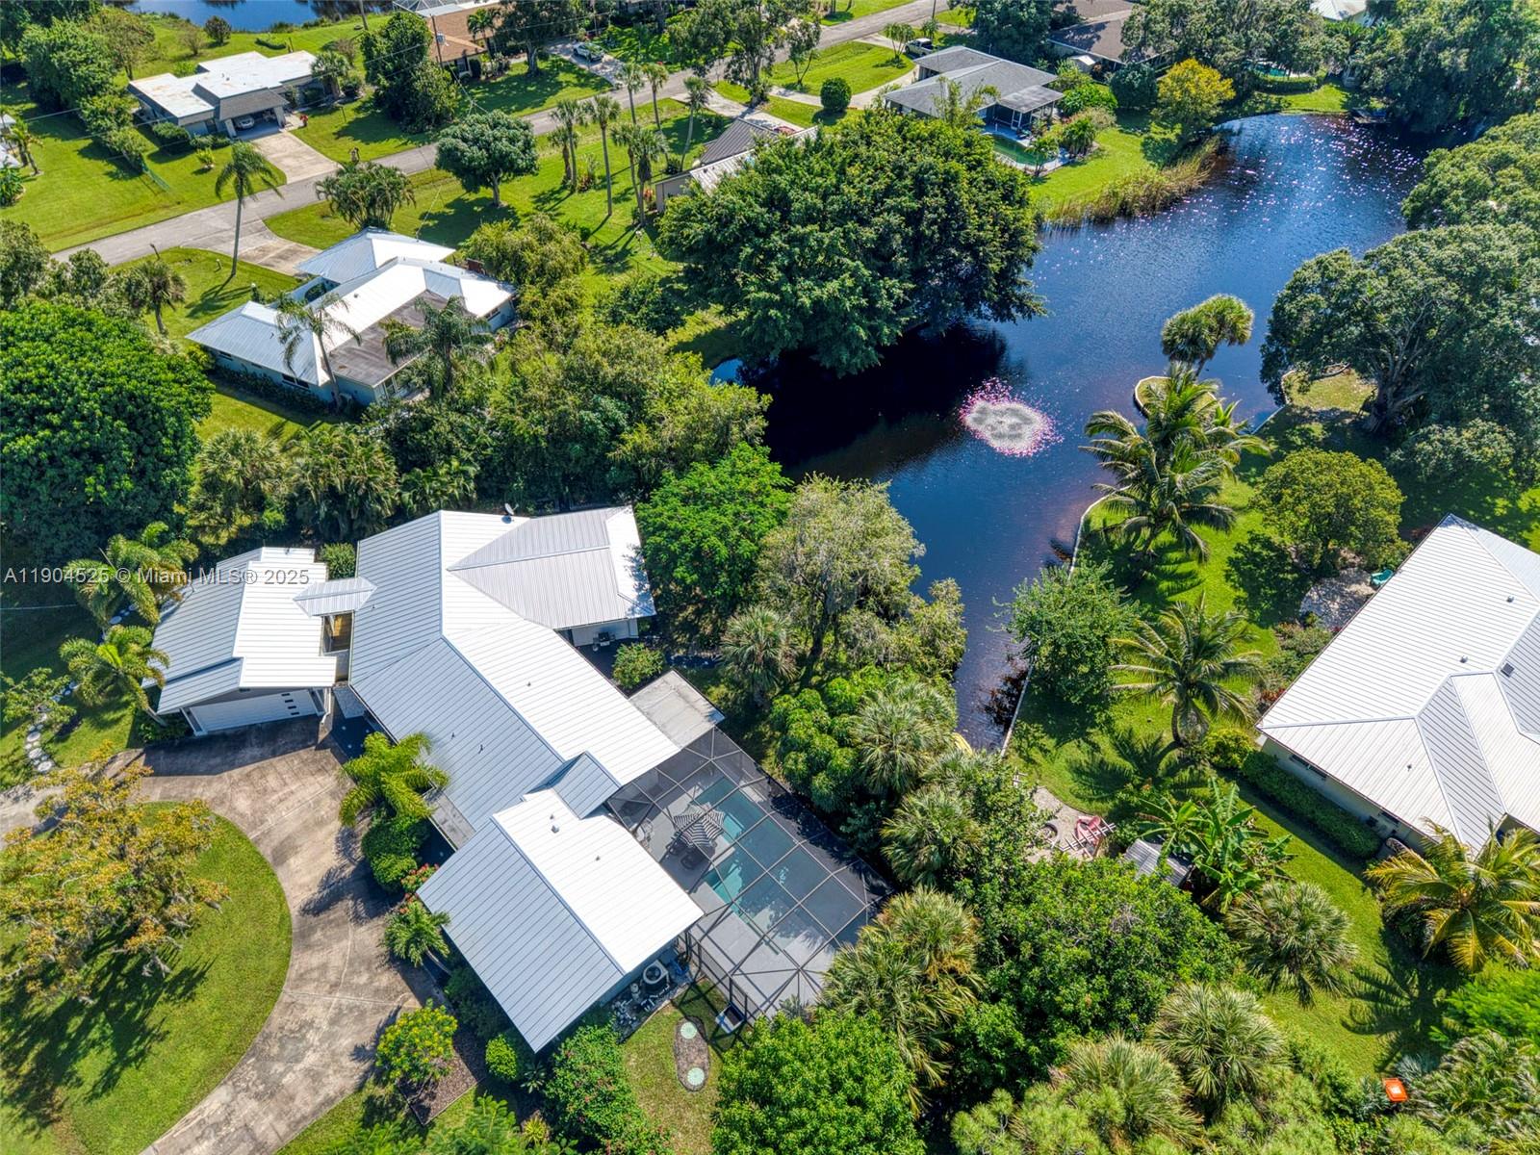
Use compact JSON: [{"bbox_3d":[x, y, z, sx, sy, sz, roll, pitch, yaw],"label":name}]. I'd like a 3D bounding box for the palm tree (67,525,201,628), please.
[{"bbox_3d":[-34.942,0.713,59.446,6.000,6.600,5.500,2,44,0],"label":"palm tree"}]

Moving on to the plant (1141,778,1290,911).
[{"bbox_3d":[20.459,12.563,48.935,6.300,4.200,4.800,2,44,0],"label":"plant"}]

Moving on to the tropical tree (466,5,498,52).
[{"bbox_3d":[-33.051,-63.493,124.137,3.400,5.430,3.400,1,45,0],"label":"tropical tree"}]

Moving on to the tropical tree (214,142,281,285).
[{"bbox_3d":[-43.032,-30.367,88.642,5.400,10.200,5.000,2,44,0],"label":"tropical tree"}]

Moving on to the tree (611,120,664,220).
[{"bbox_3d":[-11.563,-35.795,95.040,4.800,8.500,3.300,2,44,0],"label":"tree"}]

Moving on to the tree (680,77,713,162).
[{"bbox_3d":[-7.124,-43.115,102.826,3.200,8.400,2.900,2,44,0],"label":"tree"}]

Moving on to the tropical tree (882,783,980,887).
[{"bbox_3d":[6.990,12.666,48.530,4.500,6.600,4.500,2,44,0],"label":"tropical tree"}]

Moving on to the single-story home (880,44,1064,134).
[{"bbox_3d":[22.257,-55.022,120.508,19.800,4.300,18.200,-33,54,-31],"label":"single-story home"}]

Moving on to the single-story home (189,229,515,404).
[{"bbox_3d":[-30.862,-20.509,82.015,17.600,4.400,19.400,21,49,19],"label":"single-story home"}]

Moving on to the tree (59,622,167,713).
[{"bbox_3d":[-32.899,5.555,54.880,4.900,6.100,4.800,2,44,0],"label":"tree"}]

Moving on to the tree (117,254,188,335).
[{"bbox_3d":[-46.668,-21.060,81.006,4.800,6.390,4.800,1,45,0],"label":"tree"}]

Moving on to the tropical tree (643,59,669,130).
[{"bbox_3d":[-10.774,-44.470,103.262,2.750,9.600,2.700,2,44,0],"label":"tropical tree"}]

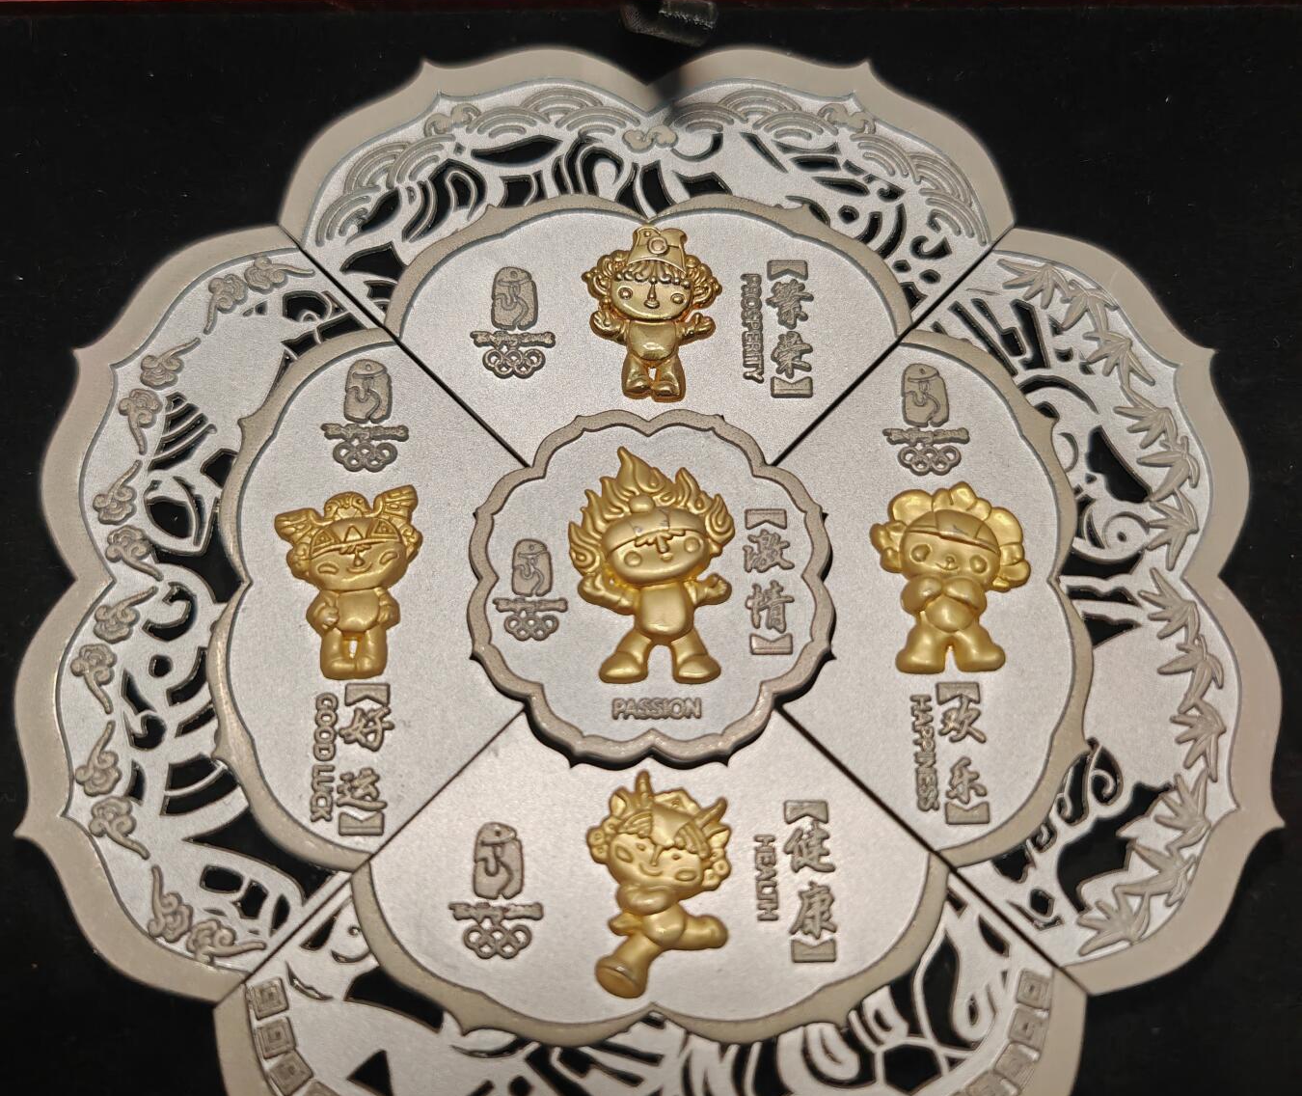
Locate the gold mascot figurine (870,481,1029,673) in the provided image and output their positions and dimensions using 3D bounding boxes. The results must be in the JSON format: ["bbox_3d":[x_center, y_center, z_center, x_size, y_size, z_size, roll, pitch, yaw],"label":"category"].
[{"bbox_3d":[0.046,0.004,0.209,0.022,0.004,0.031,0,74,-1],"label":"gold mascot figurine"}]

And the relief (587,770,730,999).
[{"bbox_3d":[0.001,0.048,0.195,0.020,0.004,0.032,0,74,-1],"label":"relief"}]

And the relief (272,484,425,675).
[{"bbox_3d":[-0.046,0.005,0.207,0.021,0.004,0.031,0,74,-1],"label":"relief"}]

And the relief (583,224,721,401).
[{"bbox_3d":[0.000,-0.039,0.221,0.022,0.004,0.032,0,74,-1],"label":"relief"}]

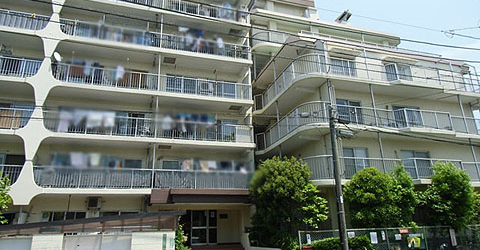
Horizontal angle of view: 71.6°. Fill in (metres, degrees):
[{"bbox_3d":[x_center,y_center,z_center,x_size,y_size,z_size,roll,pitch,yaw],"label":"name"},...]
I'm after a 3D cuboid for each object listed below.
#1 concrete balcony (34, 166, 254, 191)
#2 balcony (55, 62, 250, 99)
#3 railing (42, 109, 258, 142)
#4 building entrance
[{"bbox_3d":[-4.649,3.153,17.805,11.128,1.248,1.529,4,-19,-17],"label":"concrete balcony"},{"bbox_3d":[-4.714,-2.018,19.559,11.128,1.269,1.529,4,-19,-17],"label":"balcony"},{"bbox_3d":[-4.632,0.576,18.696,11.128,1.248,1.529,4,-19,-17],"label":"railing"},{"bbox_3d":[-2.277,5.857,18.875,2.028,1.841,0.312,4,-19,-17],"label":"building entrance"}]

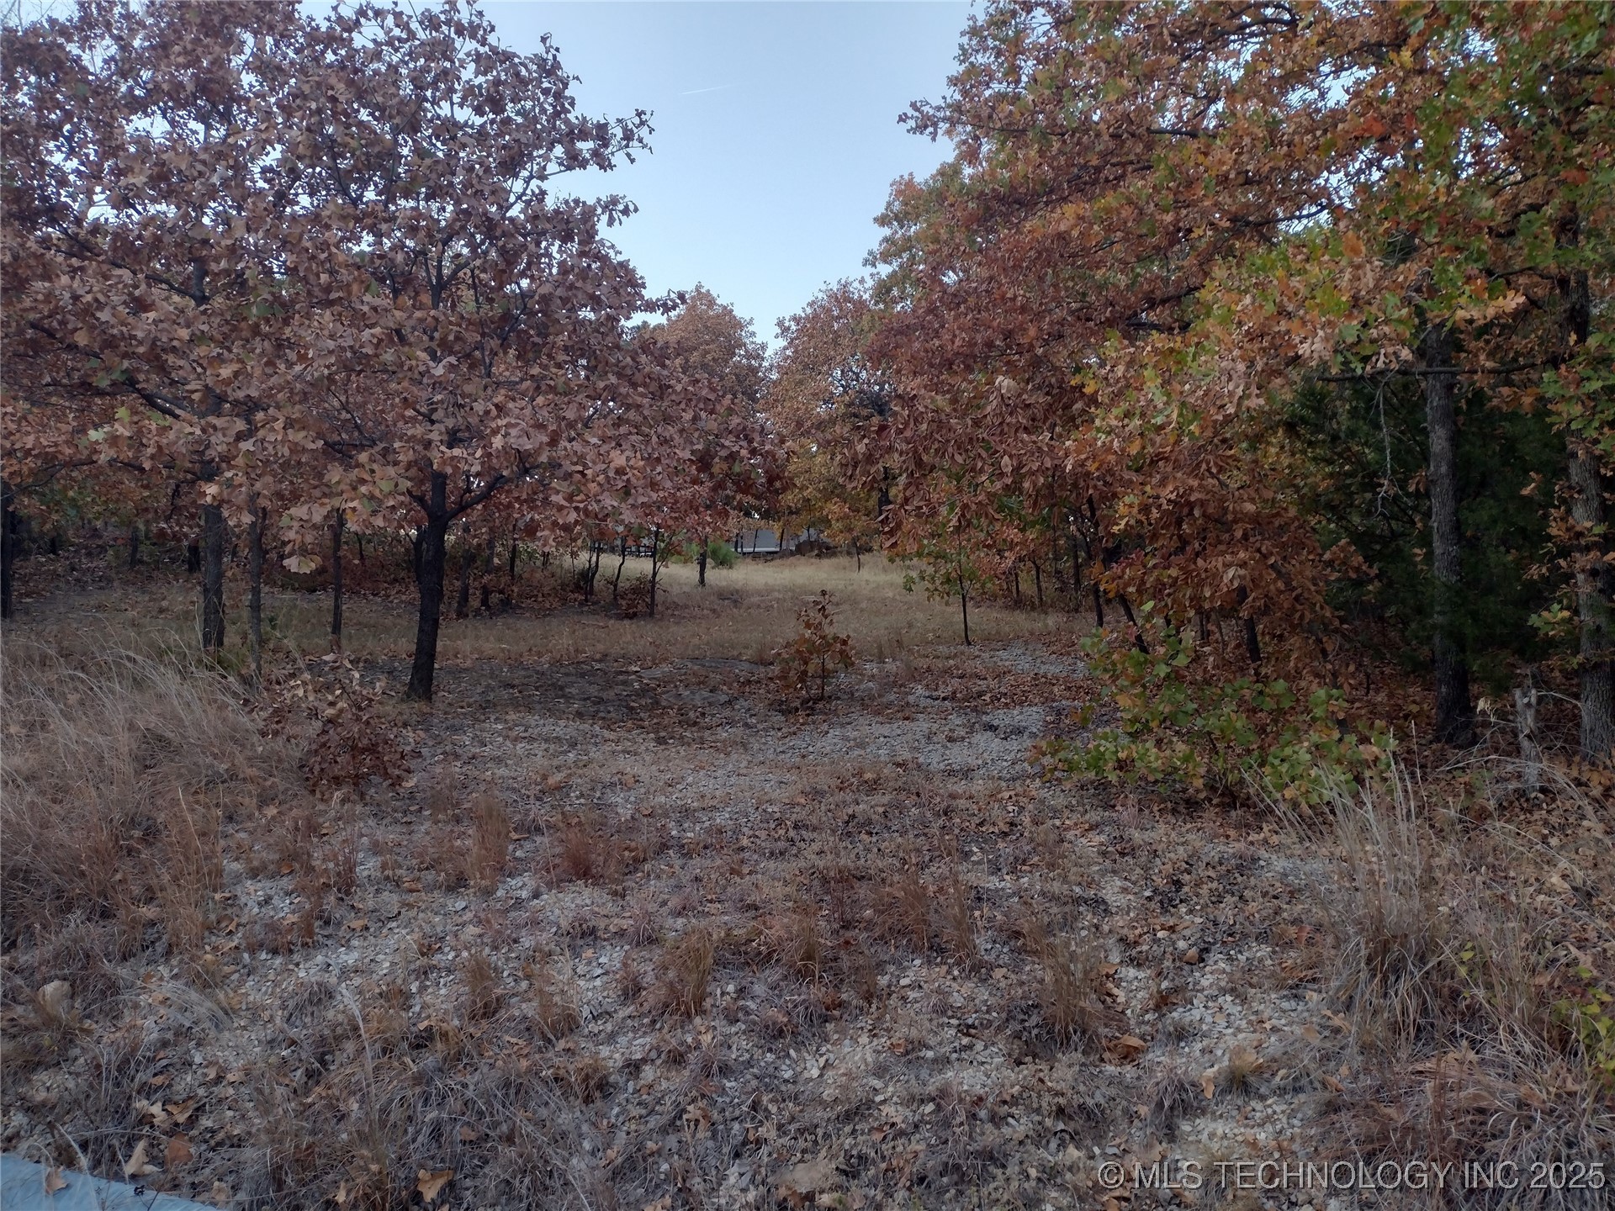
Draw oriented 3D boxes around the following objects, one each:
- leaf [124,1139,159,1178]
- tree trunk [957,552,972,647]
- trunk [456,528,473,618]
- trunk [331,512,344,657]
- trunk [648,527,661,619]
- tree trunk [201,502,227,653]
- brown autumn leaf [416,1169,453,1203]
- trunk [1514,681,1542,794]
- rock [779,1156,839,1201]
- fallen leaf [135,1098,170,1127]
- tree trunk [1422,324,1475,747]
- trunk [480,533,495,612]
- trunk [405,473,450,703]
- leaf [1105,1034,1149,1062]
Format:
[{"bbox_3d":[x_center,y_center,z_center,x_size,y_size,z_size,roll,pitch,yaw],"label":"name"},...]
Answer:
[{"bbox_3d":[-1.692,1.407,3.200,0.092,0.065,0.080,-1,2,0],"label":"leaf"},{"bbox_3d":[1.933,-0.078,15.500,0.110,1.167,0.100,-4,0,0],"label":"tree trunk"},{"bbox_3d":[-6.266,-0.553,23.000,0.320,1.630,0.270,-1,2,0],"label":"trunk"},{"bbox_3d":[-5.589,-0.255,15.000,0.125,1.668,0.125,2,0,0],"label":"trunk"},{"bbox_3d":[-2.848,-0.600,23.500,0.220,1.720,0.180,-1,2,0],"label":"trunk"},{"bbox_3d":[-6.811,-0.312,14.500,0.240,1.743,0.240,0,0,0],"label":"tree trunk"},{"bbox_3d":[-0.925,1.439,3.120,0.090,0.050,0.095,-1,2,0],"label":"brown autumn leaf"},{"bbox_3d":[4.637,0.844,8.100,0.170,0.720,0.150,-1,2,0],"label":"trunk"},{"bbox_3d":[0.003,1.548,3.400,0.155,0.035,0.140,0,6,0],"label":"rock"},{"bbox_3d":[-1.947,1.510,3.750,0.105,0.030,0.110,0,6,0],"label":"fallen leaf"},{"bbox_3d":[4.819,-0.528,9.500,0.270,3.199,0.270,-2,0,0],"label":"tree trunk"},{"bbox_3d":[-5.195,-0.524,20.500,0.150,1.273,0.150,1,0,0],"label":"trunk"},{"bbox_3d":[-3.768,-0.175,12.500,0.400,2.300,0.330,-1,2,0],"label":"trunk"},{"bbox_3d":[1.016,1.406,4.000,0.135,0.060,0.110,-1,2,0],"label":"leaf"}]

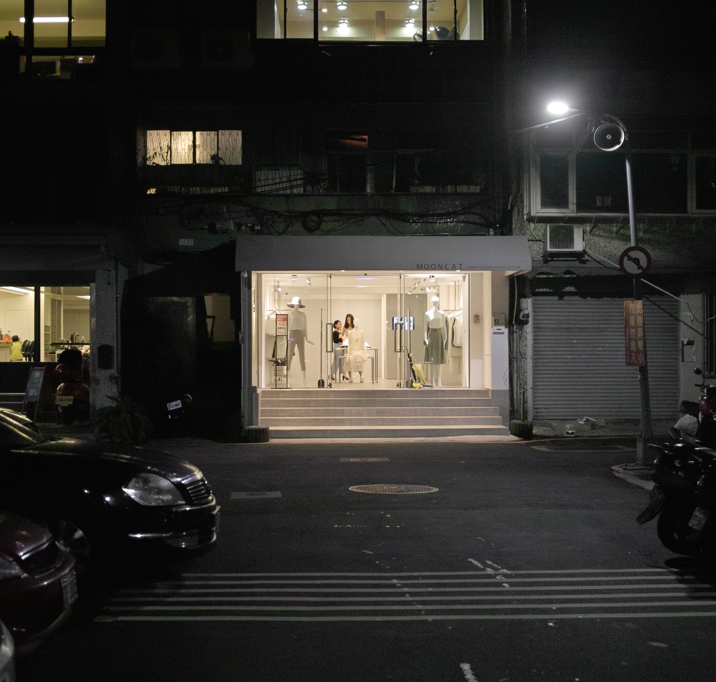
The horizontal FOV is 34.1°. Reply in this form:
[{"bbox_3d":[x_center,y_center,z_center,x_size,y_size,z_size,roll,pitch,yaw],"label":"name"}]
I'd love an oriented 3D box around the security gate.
[{"bbox_3d":[4.925,0.358,23.200,2.920,2.480,0.100,0,0,-1],"label":"security gate"}]

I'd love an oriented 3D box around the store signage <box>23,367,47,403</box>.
[{"bbox_3d":[-5.772,0.776,20.800,0.140,0.660,0.480,0,-1,-37],"label":"store signage"}]

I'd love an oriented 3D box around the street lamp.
[{"bbox_3d":[3.321,-0.794,16.100,1.450,5.000,0.500,0,-1,0],"label":"street lamp"}]

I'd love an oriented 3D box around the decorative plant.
[{"bbox_3d":[-4.237,1.392,20.800,1.040,0.880,0.950,0,-1,-4],"label":"decorative plant"}]

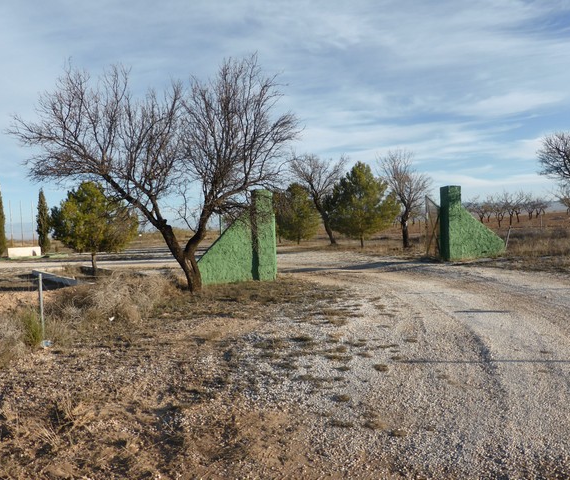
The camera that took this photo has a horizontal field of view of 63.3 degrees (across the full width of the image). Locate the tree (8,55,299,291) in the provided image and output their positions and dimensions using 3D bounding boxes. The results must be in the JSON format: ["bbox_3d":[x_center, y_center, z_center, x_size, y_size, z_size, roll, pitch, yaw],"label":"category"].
[{"bbox_3d":[-3.329,-1.696,11.700,7.270,6.000,5.820,-2,2,0],"label":"tree"}]

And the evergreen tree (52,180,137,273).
[{"bbox_3d":[-7.462,-0.492,18.200,3.390,3.700,3.390,-2,2,0],"label":"evergreen tree"}]

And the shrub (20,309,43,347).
[{"bbox_3d":[-3.757,1.297,6.850,0.340,0.560,0.340,-2,2,0],"label":"shrub"}]

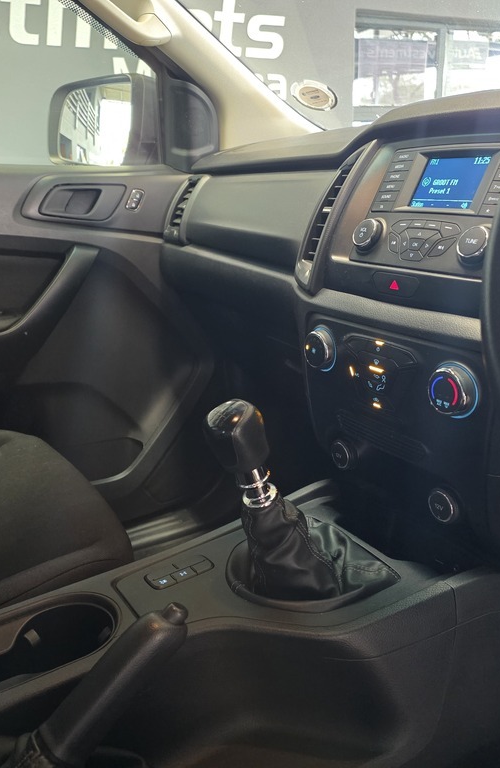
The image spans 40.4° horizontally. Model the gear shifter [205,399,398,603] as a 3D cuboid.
[{"bbox_3d":[0.045,0.107,0.710,0.205,0.212,0.150,-12,21,-39],"label":"gear shifter"}]

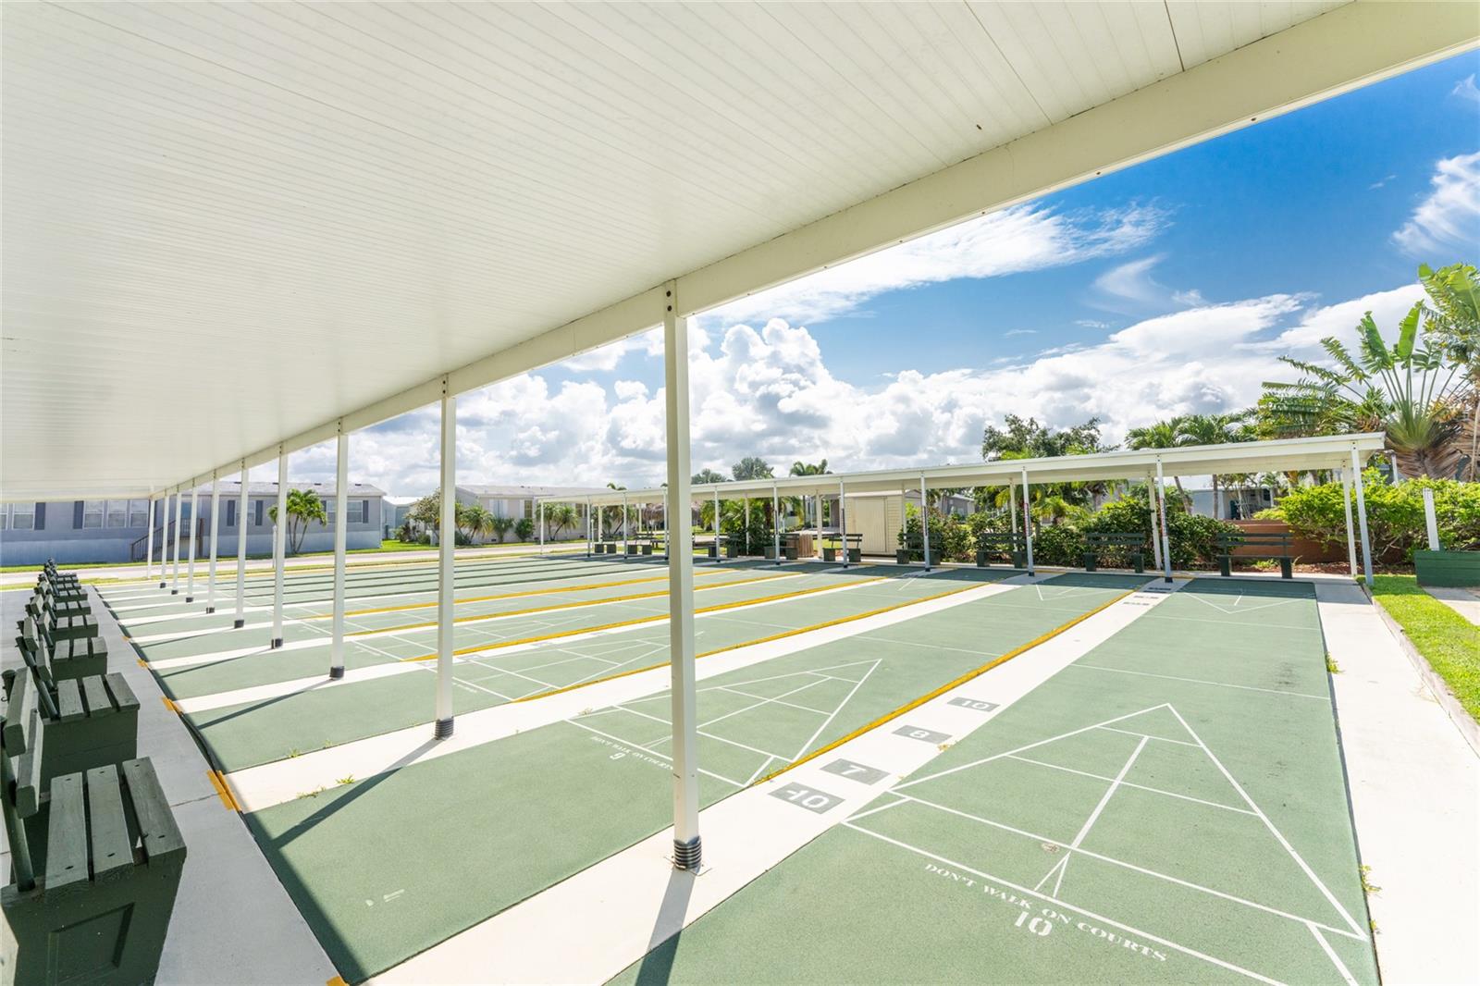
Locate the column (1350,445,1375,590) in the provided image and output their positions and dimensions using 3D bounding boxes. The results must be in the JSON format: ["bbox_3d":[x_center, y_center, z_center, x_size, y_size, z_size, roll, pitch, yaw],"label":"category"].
[{"bbox_3d":[11.373,0.439,10.507,0.110,2.700,0.110,-4,-4,42],"label":"column"}]

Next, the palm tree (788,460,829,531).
[{"bbox_3d":[6.146,0.370,52.142,3.500,6.627,3.325,-2,-3,7],"label":"palm tree"}]

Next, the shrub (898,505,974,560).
[{"bbox_3d":[6.746,1.400,19.920,2.427,2.002,1.900,-2,-3,19],"label":"shrub"}]

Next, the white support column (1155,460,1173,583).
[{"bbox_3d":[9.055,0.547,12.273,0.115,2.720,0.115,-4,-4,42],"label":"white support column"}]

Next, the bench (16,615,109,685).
[{"bbox_3d":[-6.099,1.423,5.237,1.250,0.930,0.500,-3,-4,42],"label":"bench"}]

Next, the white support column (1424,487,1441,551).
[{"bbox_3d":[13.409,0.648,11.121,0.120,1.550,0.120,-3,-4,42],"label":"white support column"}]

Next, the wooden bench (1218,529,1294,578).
[{"bbox_3d":[11.873,1.453,13.255,1.320,0.950,0.500,-3,-4,42],"label":"wooden bench"}]

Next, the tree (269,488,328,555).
[{"bbox_3d":[-26.097,1.709,34.039,2.823,3.968,2.800,1,-3,-37],"label":"tree"}]

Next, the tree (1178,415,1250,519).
[{"bbox_3d":[21.438,-0.676,26.125,2.750,5.825,2.612,-3,-3,39],"label":"tree"}]

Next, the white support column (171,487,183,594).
[{"bbox_3d":[-13.856,1.149,14.195,0.085,2.560,0.085,-3,-4,42],"label":"white support column"}]

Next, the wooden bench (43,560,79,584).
[{"bbox_3d":[-16.109,2.037,13.709,1.340,0.960,0.500,-4,-4,41],"label":"wooden bench"}]

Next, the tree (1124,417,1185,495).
[{"bbox_3d":[19.089,-0.518,26.120,2.750,5.610,2.612,-3,-3,36],"label":"tree"}]

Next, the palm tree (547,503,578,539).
[{"bbox_3d":[-14.937,2.417,48.066,2.300,3.098,2.185,0,-3,-17],"label":"palm tree"}]

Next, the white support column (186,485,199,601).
[{"bbox_3d":[-11.923,1.035,12.550,0.085,2.560,0.085,-3,-4,42],"label":"white support column"}]

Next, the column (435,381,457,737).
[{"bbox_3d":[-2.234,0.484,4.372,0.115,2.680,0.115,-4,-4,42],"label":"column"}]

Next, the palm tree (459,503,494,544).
[{"bbox_3d":[-19.939,2.316,43.515,2.465,3.061,2.300,0,-3,-25],"label":"palm tree"}]

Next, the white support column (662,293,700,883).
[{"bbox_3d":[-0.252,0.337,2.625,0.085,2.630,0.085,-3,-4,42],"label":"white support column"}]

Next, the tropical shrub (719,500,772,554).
[{"bbox_3d":[0.282,1.538,25.529,2.360,2.463,1.900,-1,-3,1],"label":"tropical shrub"}]

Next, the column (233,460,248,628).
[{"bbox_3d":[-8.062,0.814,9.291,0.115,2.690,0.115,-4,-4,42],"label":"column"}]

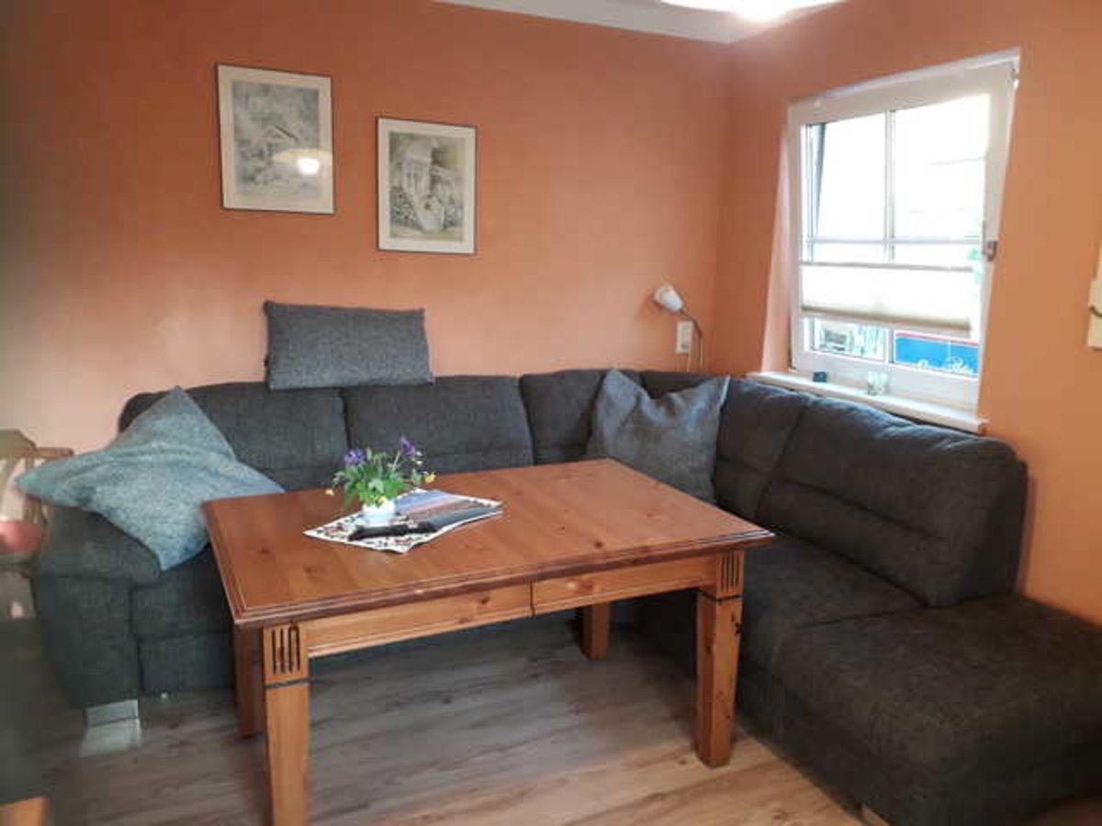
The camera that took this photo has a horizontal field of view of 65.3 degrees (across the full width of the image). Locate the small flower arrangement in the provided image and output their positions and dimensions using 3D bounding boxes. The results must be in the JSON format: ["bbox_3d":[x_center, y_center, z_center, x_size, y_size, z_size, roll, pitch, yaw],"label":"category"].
[{"bbox_3d":[-0.458,0.177,2.341,0.272,0.198,0.213,-3,11,-22],"label":"small flower arrangement"}]

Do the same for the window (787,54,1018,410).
[{"bbox_3d":[1.261,-0.648,3.235,0.081,1.117,1.125,-8,13,-21],"label":"window"}]

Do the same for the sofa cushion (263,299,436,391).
[{"bbox_3d":[-0.771,-0.257,3.348,0.632,0.331,0.118,-3,7,-22],"label":"sofa cushion"}]

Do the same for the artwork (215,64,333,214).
[{"bbox_3d":[-1.038,-1.031,3.271,0.417,0.528,0.022,-3,11,-22],"label":"artwork"}]

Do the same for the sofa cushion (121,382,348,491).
[{"bbox_3d":[-1.166,0.137,3.260,0.794,0.500,0.272,-3,3,-22],"label":"sofa cushion"}]

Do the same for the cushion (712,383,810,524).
[{"bbox_3d":[0.840,0.134,3.599,0.272,0.492,0.500,6,8,-23],"label":"cushion"}]

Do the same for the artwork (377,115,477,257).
[{"bbox_3d":[-0.500,-0.918,3.515,0.415,0.523,0.022,-3,11,-22],"label":"artwork"}]

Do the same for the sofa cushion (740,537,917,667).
[{"bbox_3d":[0.752,0.592,2.890,0.544,0.184,0.875,-3,11,-22],"label":"sofa cushion"}]

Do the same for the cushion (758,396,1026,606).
[{"bbox_3d":[1.108,0.251,2.972,0.272,0.500,0.889,6,8,-23],"label":"cushion"}]

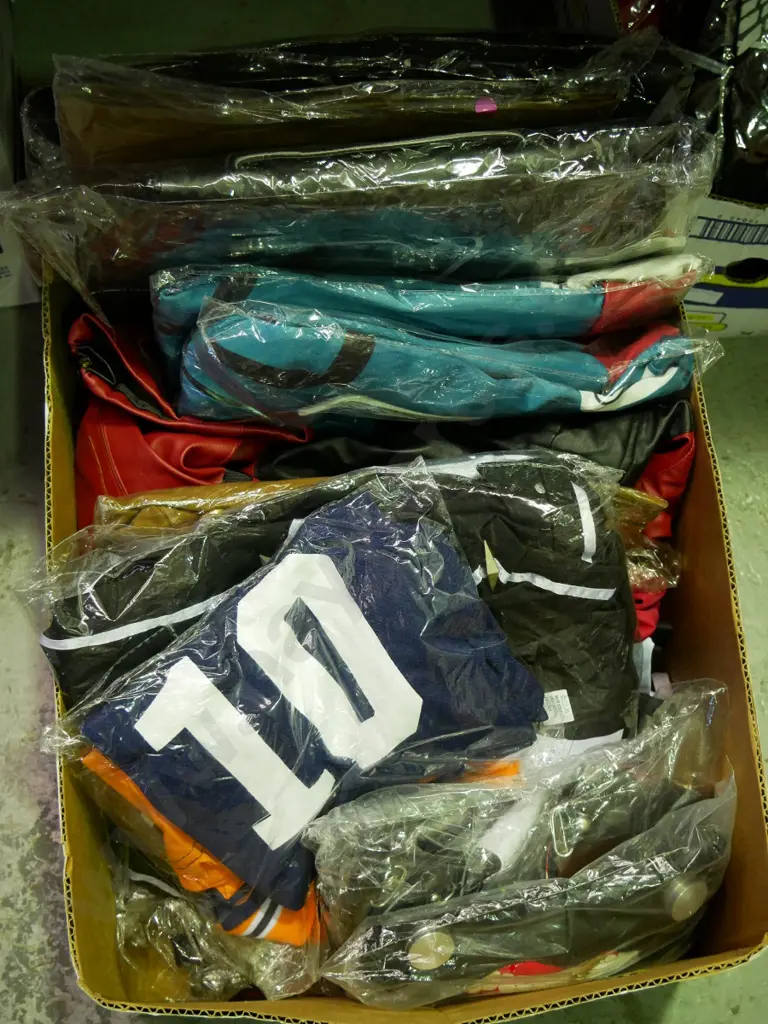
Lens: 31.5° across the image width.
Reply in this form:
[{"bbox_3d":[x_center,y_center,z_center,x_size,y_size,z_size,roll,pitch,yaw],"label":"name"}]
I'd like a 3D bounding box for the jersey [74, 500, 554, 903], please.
[{"bbox_3d":[-0.043,0.112,0.820,0.250,0.055,0.178,-38,81,-4],"label":"jersey"}]

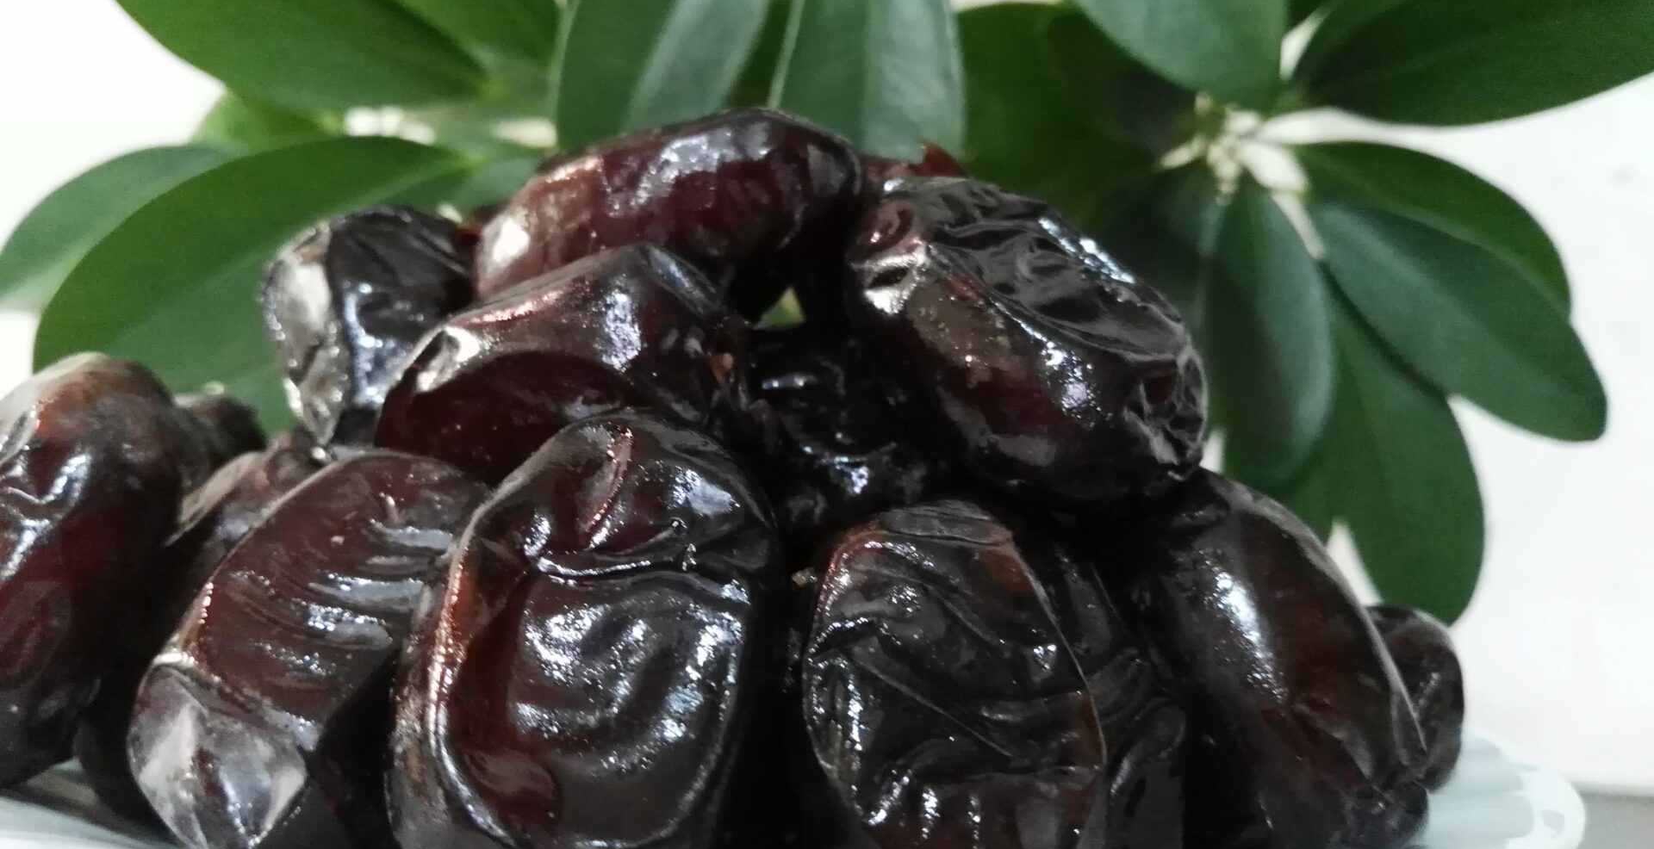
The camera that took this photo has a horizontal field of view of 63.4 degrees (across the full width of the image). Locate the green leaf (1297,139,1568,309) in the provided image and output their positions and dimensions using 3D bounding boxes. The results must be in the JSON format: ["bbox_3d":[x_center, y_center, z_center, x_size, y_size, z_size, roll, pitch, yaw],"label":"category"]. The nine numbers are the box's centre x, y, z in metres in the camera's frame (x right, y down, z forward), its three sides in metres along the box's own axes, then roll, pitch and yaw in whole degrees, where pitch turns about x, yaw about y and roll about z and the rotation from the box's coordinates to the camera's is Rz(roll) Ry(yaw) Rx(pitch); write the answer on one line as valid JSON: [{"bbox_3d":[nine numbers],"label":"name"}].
[{"bbox_3d":[0.136,-0.042,0.300,0.071,0.030,0.016,30,-6,0],"label":"green leaf"}]

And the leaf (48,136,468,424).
[{"bbox_3d":[-0.111,-0.025,0.263,0.090,0.052,0.015,-27,-26,-5],"label":"leaf"}]

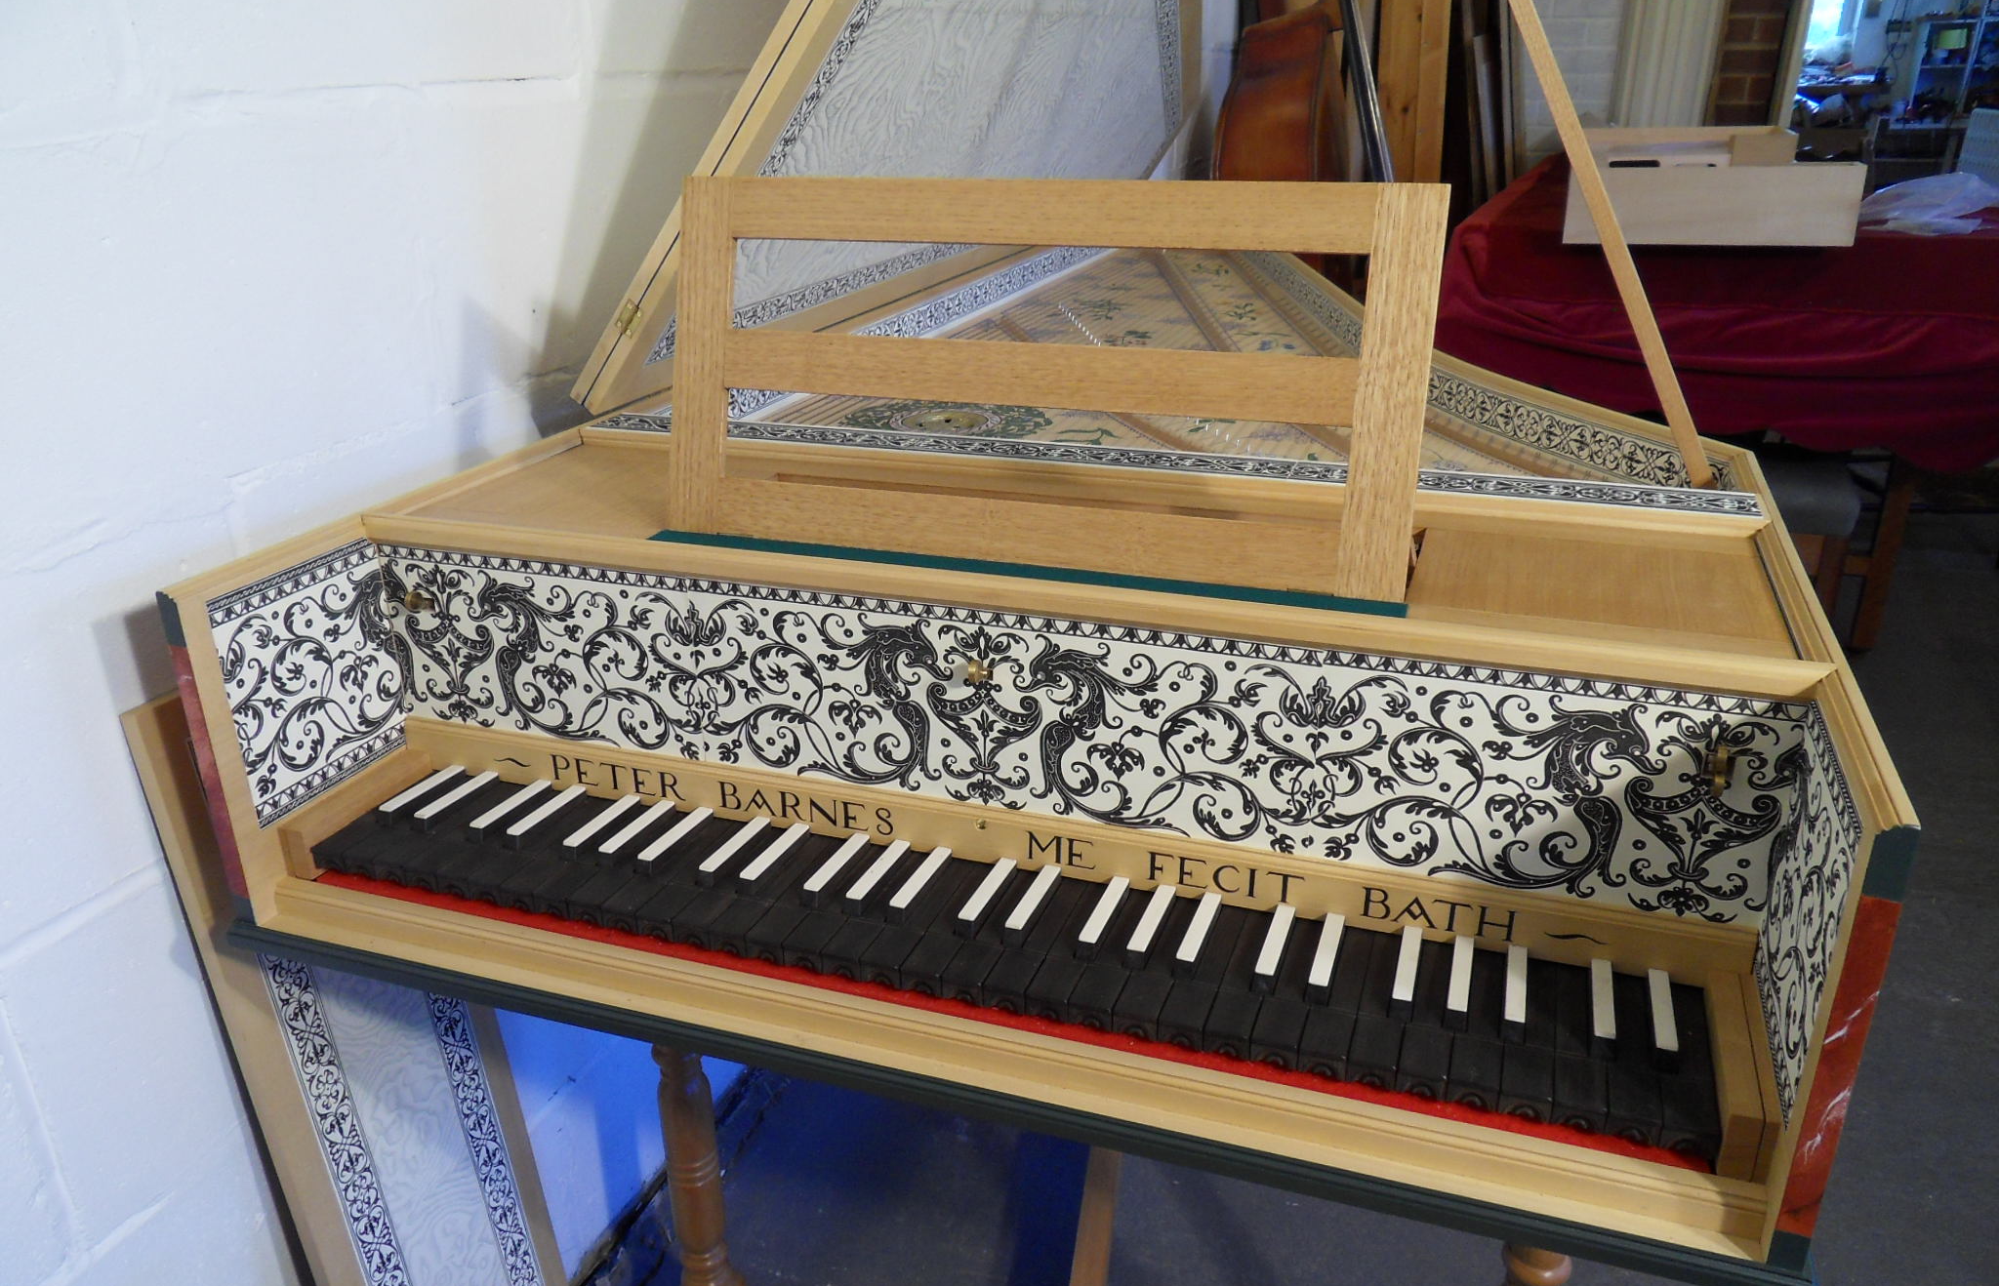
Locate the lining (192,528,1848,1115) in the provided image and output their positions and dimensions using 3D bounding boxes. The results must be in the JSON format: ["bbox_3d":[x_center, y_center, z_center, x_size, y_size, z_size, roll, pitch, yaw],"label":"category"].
[{"bbox_3d":[-0.039,0.070,0.736,0.825,0.145,0.125,7,23,19],"label":"lining"}]

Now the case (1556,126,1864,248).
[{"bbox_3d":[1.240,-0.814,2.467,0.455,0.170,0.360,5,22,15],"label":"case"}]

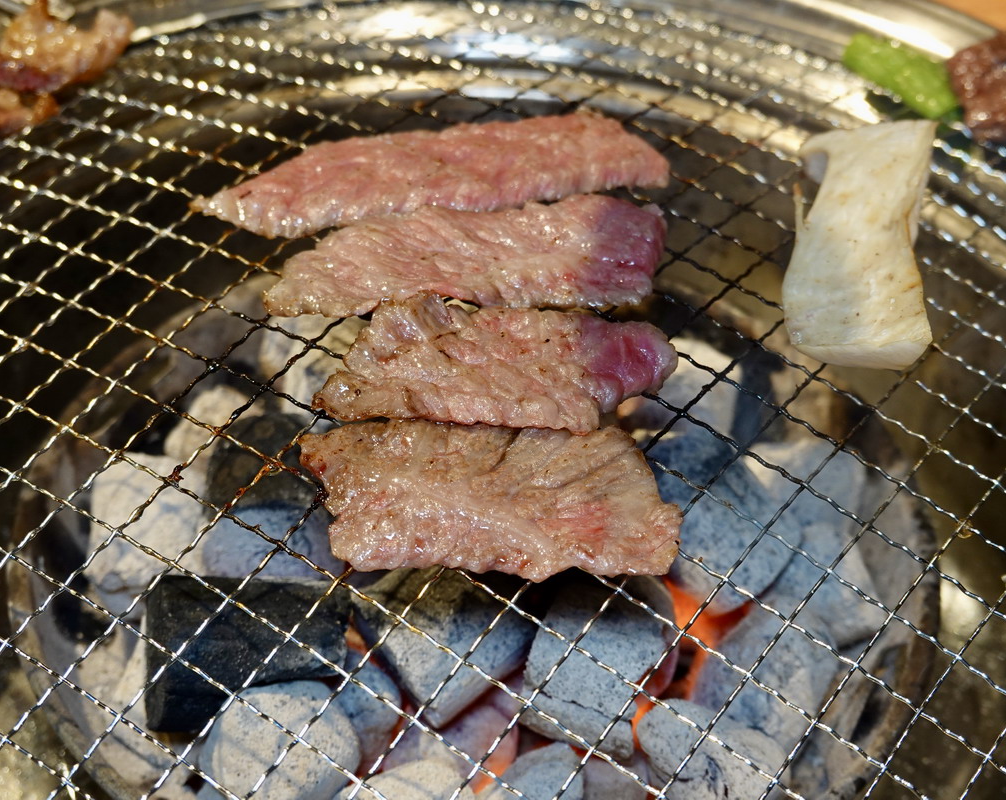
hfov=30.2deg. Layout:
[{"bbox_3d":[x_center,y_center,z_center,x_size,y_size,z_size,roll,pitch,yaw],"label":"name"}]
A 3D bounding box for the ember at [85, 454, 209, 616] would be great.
[{"bbox_3d":[-0.082,0.032,0.436,0.026,0.028,0.032,-2,44,-4],"label":"ember"}]

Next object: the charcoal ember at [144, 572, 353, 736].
[{"bbox_3d":[-0.054,0.055,0.400,0.041,0.026,0.025,0,44,-2],"label":"charcoal ember"}]

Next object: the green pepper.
[{"bbox_3d":[0.102,-0.083,0.478,0.013,0.012,0.033,-34,54,-31],"label":"green pepper"}]

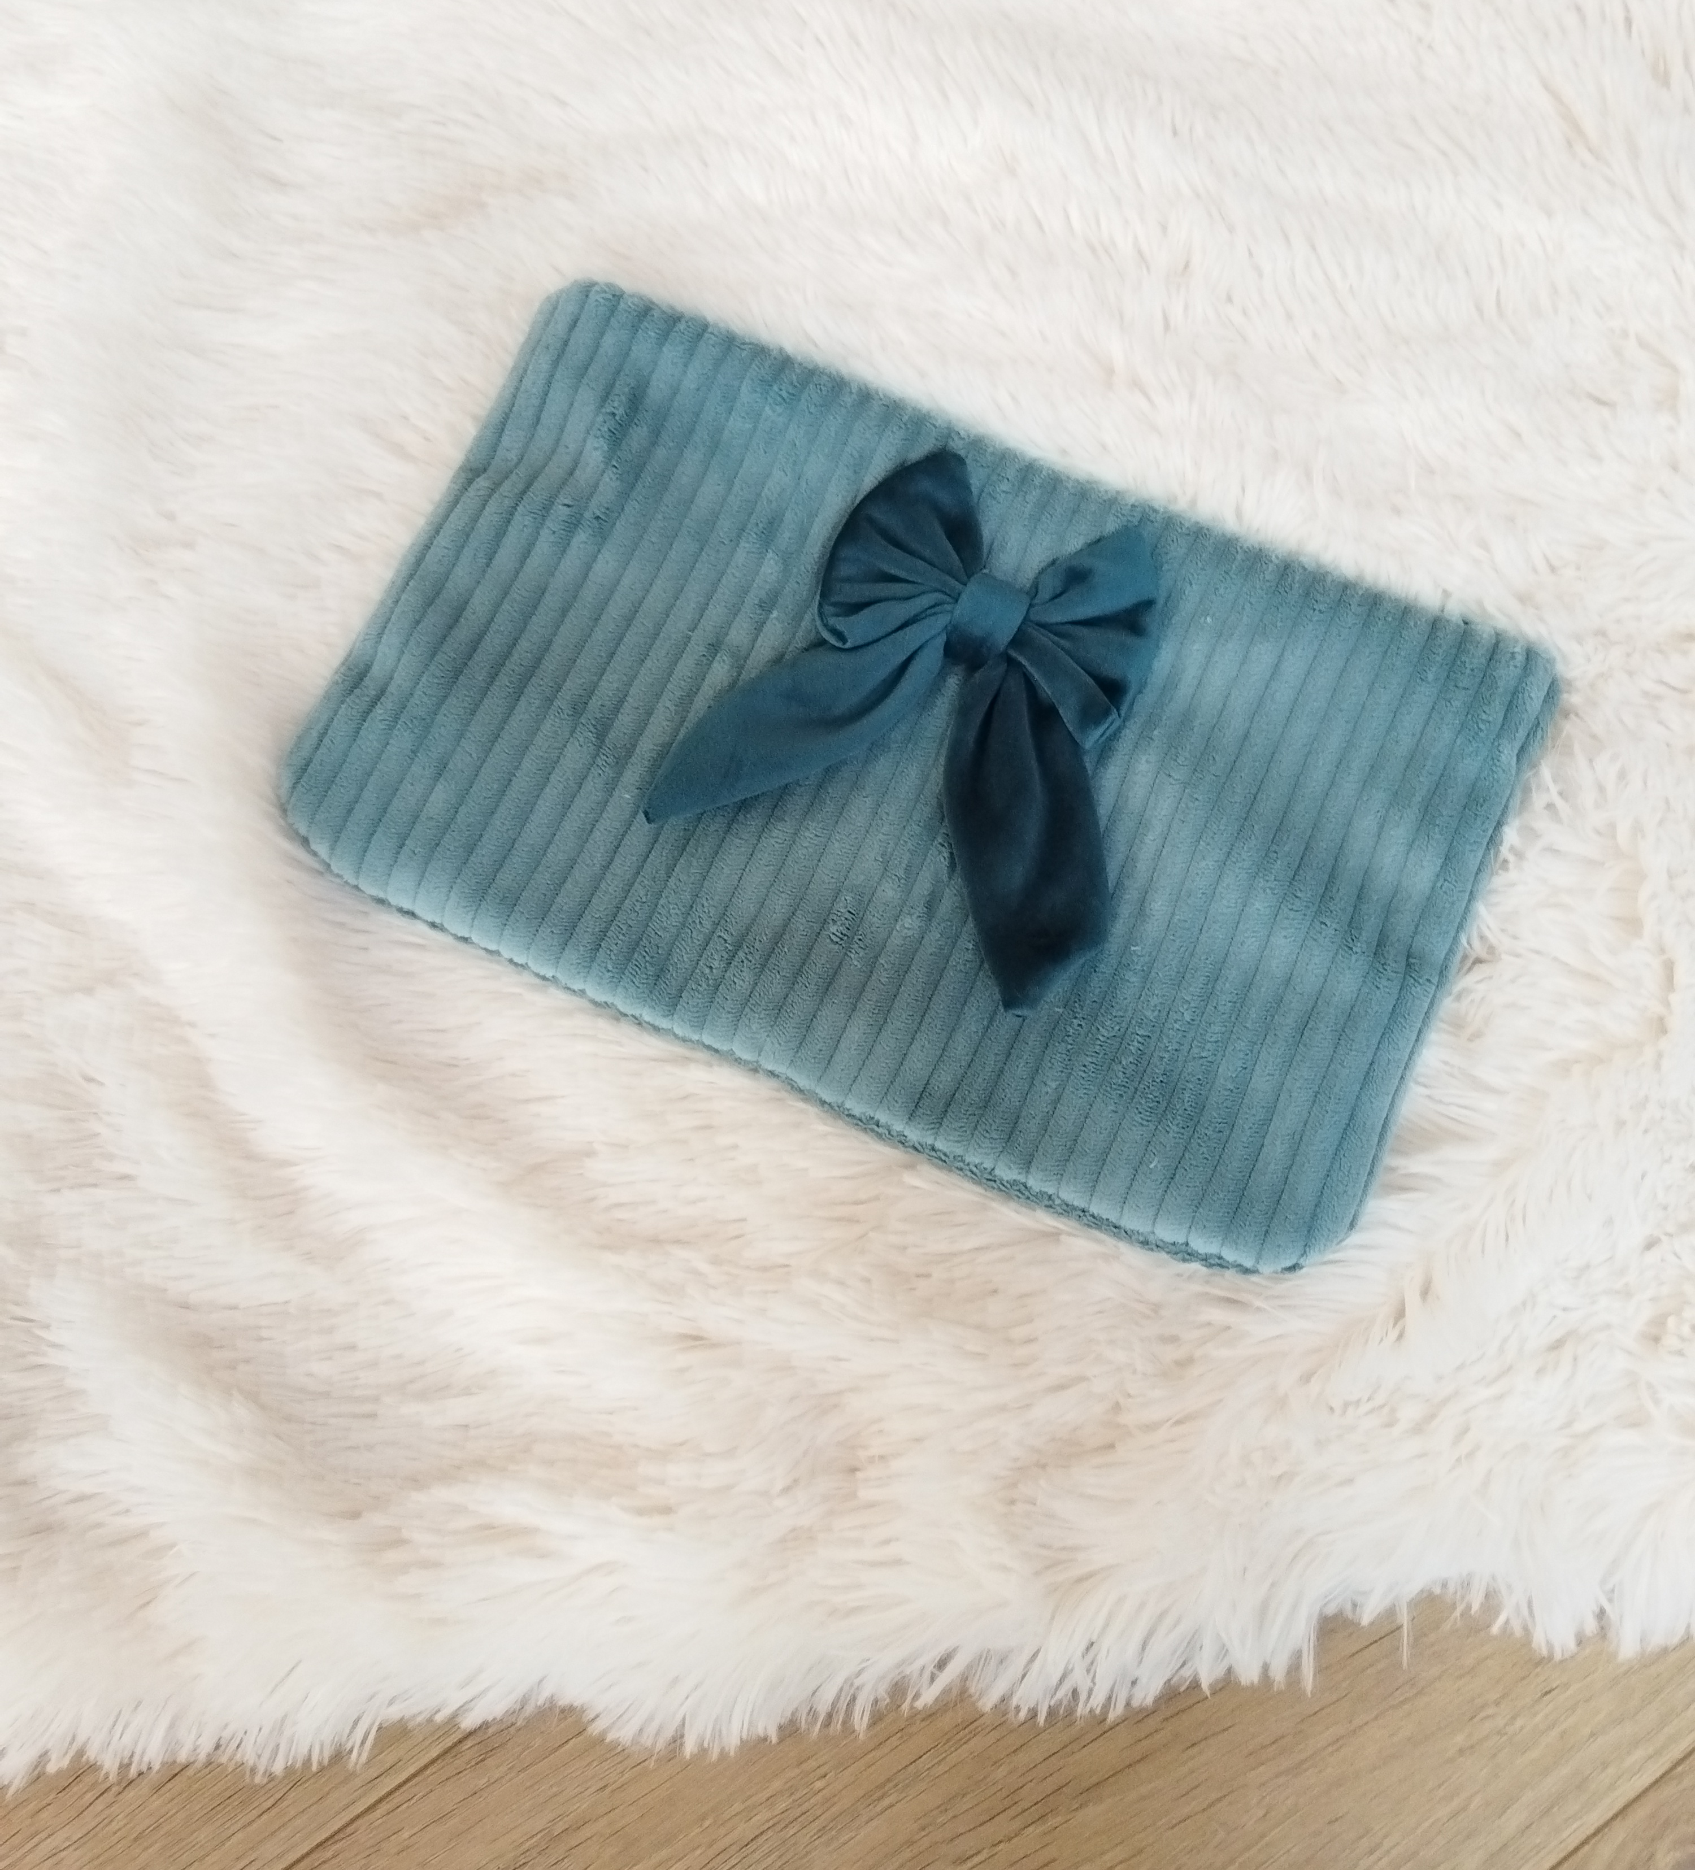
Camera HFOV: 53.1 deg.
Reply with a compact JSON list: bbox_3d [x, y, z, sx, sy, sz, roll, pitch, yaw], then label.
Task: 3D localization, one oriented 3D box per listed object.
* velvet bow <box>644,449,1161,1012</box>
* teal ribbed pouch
[{"bbox_3d":[0.028,-0.060,0.441,0.118,0.018,0.141,22,76,6],"label":"velvet bow"},{"bbox_3d":[0.020,-0.052,0.462,0.303,0.026,0.185,22,76,6],"label":"teal ribbed pouch"}]

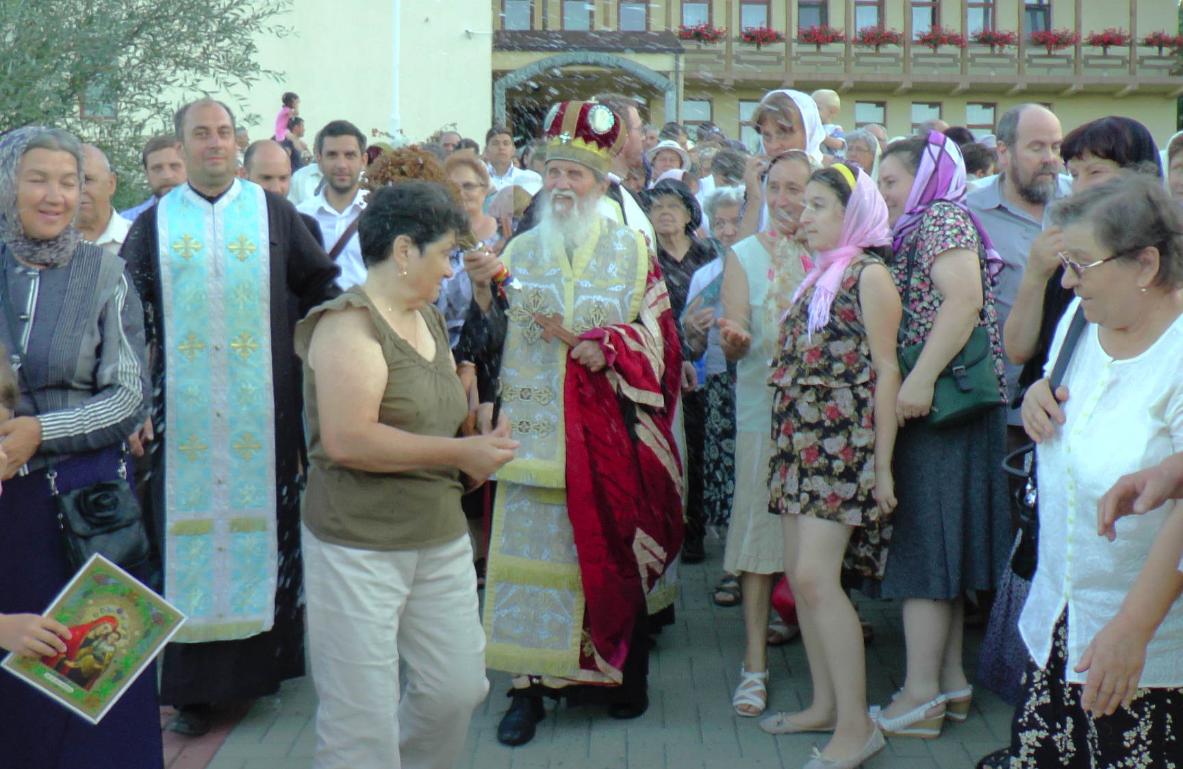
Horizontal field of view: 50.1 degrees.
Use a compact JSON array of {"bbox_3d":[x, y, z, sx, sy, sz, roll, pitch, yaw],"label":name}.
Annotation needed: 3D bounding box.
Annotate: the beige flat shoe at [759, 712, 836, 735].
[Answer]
[{"bbox_3d":[0.600,0.947,3.601,0.240,0.063,0.083,-1,8,-7],"label":"beige flat shoe"}]

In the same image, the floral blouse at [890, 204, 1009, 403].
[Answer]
[{"bbox_3d":[0.960,-0.238,3.450,0.330,0.560,0.430,-1,8,-10],"label":"floral blouse"}]

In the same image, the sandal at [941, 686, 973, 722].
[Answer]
[{"bbox_3d":[0.985,0.935,3.680,0.240,0.108,0.088,1,8,6],"label":"sandal"}]

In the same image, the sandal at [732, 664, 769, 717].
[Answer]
[{"bbox_3d":[0.485,0.896,3.794,0.098,0.100,0.245,2,8,12],"label":"sandal"}]

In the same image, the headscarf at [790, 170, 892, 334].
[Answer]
[{"bbox_3d":[0.641,-0.349,3.290,0.270,0.450,0.230,-5,9,-30],"label":"headscarf"}]

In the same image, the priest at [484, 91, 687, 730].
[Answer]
[{"bbox_3d":[-0.038,0.098,3.500,0.580,1.730,0.480,3,9,20],"label":"priest"}]

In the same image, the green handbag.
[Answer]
[{"bbox_3d":[0.918,-0.143,3.250,0.280,0.500,0.170,-1,8,-8],"label":"green handbag"}]

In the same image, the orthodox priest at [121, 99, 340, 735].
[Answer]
[{"bbox_3d":[-0.991,0.085,3.550,0.610,1.740,0.430,0,8,2],"label":"orthodox priest"}]

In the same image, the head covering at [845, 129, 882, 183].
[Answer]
[{"bbox_3d":[1.485,-1.233,6.900,0.195,0.320,0.220,3,9,21],"label":"head covering"}]

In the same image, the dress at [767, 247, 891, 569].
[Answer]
[{"bbox_3d":[0.620,0.071,3.330,0.310,0.820,0.370,-5,10,-33],"label":"dress"}]

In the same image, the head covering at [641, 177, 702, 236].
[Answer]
[{"bbox_3d":[0.316,-0.704,5.030,0.235,0.185,0.270,-1,-3,14],"label":"head covering"}]

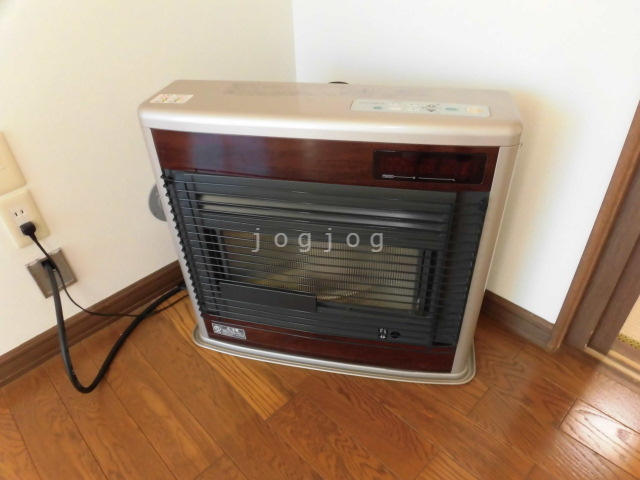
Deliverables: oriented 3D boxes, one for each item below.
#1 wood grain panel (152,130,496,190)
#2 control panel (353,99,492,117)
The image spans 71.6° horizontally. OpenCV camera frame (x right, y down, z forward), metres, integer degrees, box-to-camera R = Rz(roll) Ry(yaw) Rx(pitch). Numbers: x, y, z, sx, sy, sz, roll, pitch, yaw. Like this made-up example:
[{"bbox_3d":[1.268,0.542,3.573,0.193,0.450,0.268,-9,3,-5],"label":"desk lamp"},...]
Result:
[{"bbox_3d":[-0.011,-0.137,0.752,0.600,0.083,0.025,5,37,11],"label":"wood grain panel"},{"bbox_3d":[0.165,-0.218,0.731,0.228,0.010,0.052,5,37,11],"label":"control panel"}]

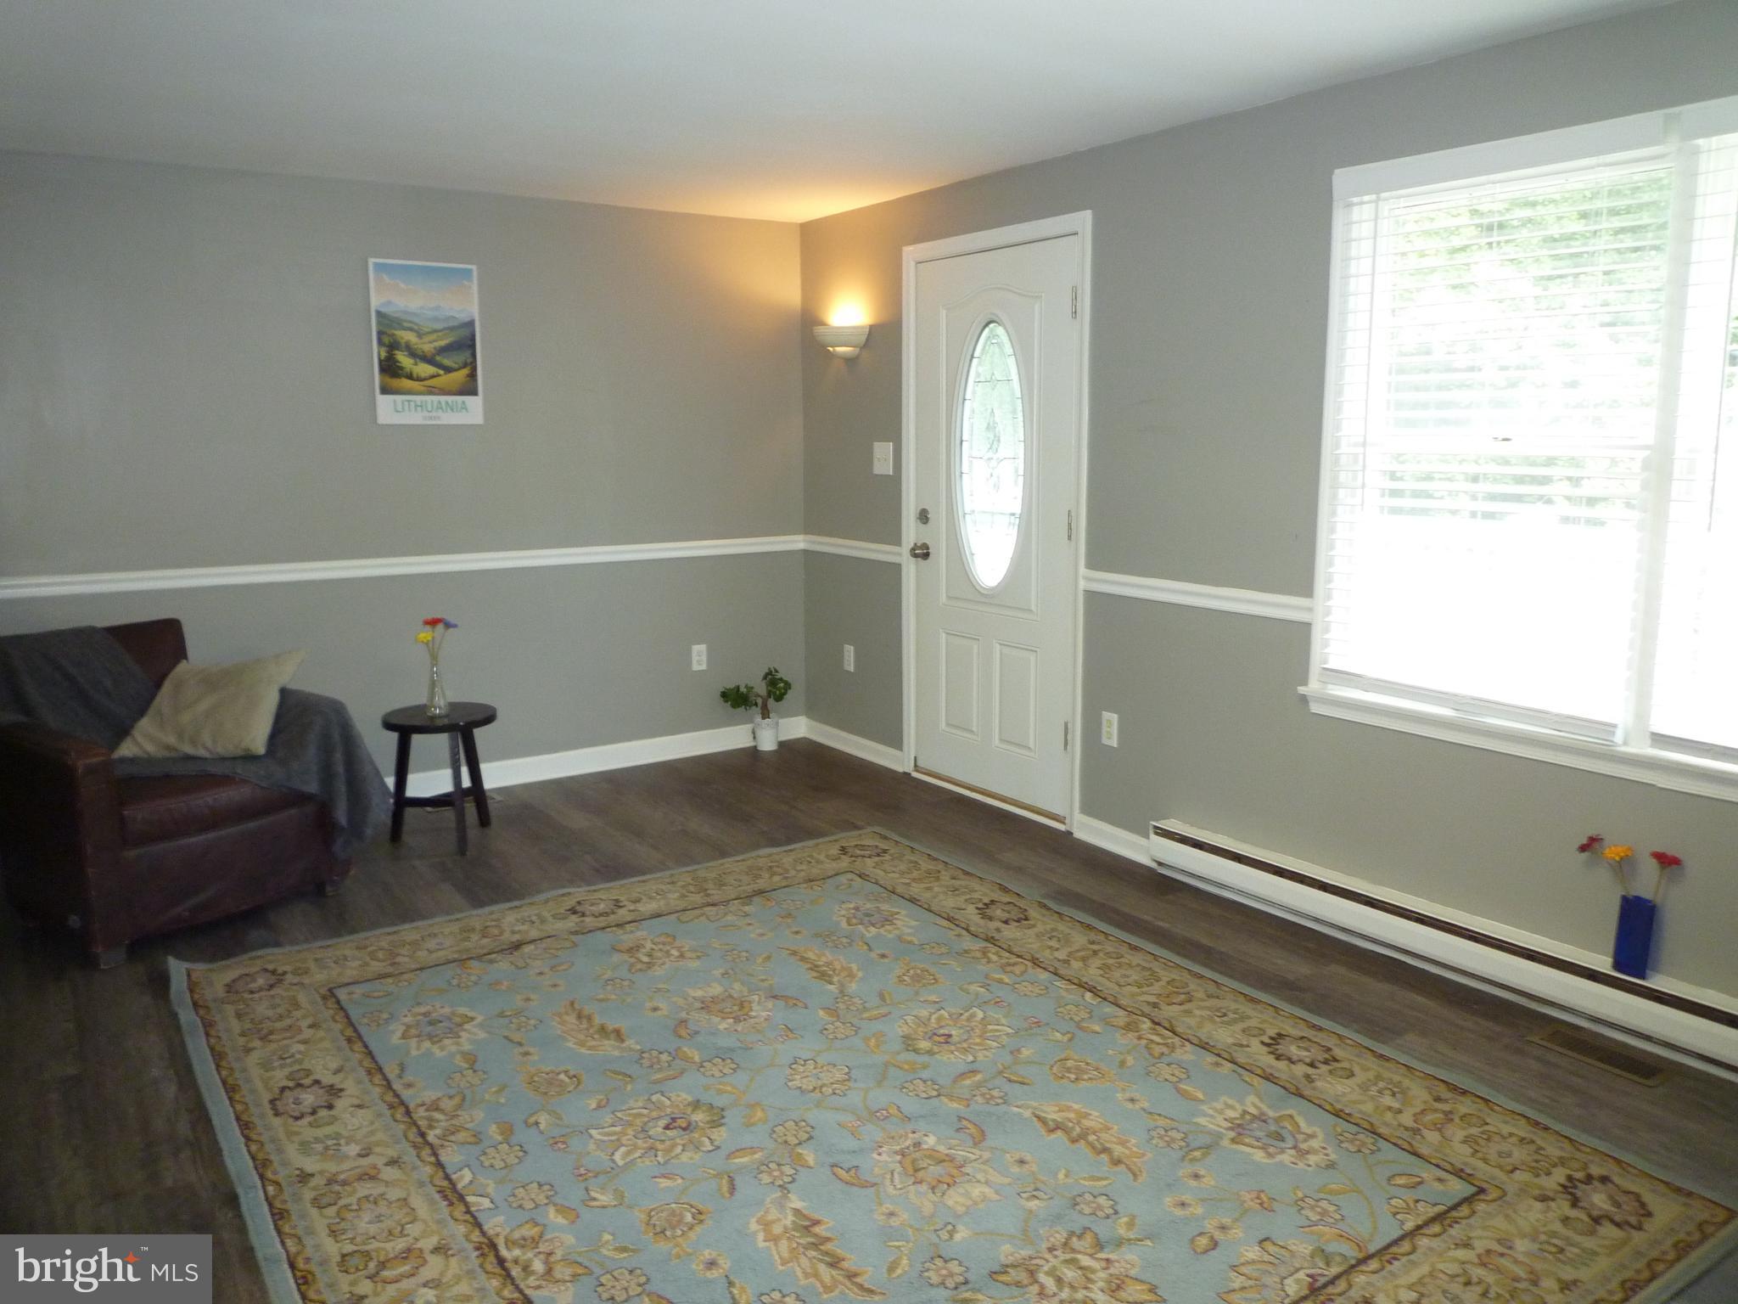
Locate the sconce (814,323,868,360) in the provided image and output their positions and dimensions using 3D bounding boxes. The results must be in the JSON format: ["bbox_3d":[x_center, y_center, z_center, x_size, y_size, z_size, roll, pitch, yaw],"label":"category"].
[{"bbox_3d":[-0.145,-1.312,5.336,0.147,0.131,0.311,-7,12,-33],"label":"sconce"}]

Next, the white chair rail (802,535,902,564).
[{"bbox_3d":[-0.082,-0.454,5.516,0.024,0.067,0.813,-7,12,-33],"label":"white chair rail"}]

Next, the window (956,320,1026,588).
[{"bbox_3d":[0.460,-0.726,4.690,0.035,0.979,0.387,-7,12,-33],"label":"window"}]

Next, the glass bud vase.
[{"bbox_3d":[-1.519,0.120,4.406,0.077,0.201,0.077,-7,12,-33],"label":"glass bud vase"}]

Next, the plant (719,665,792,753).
[{"bbox_3d":[-0.496,0.264,5.725,0.326,0.373,0.231,-7,12,-33],"label":"plant"}]

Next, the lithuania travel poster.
[{"bbox_3d":[-1.679,-1.174,4.783,0.399,0.600,0.012,-7,12,-33],"label":"lithuania travel poster"}]

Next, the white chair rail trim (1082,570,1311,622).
[{"bbox_3d":[0.996,-0.183,3.950,0.024,0.070,0.914,-7,12,-33],"label":"white chair rail trim"}]

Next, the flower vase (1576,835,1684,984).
[{"bbox_3d":[1.746,0.592,2.902,0.105,0.308,0.233,-7,12,-33],"label":"flower vase"}]

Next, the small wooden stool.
[{"bbox_3d":[-1.511,0.448,4.475,0.392,0.469,0.387,-7,12,-33],"label":"small wooden stool"}]

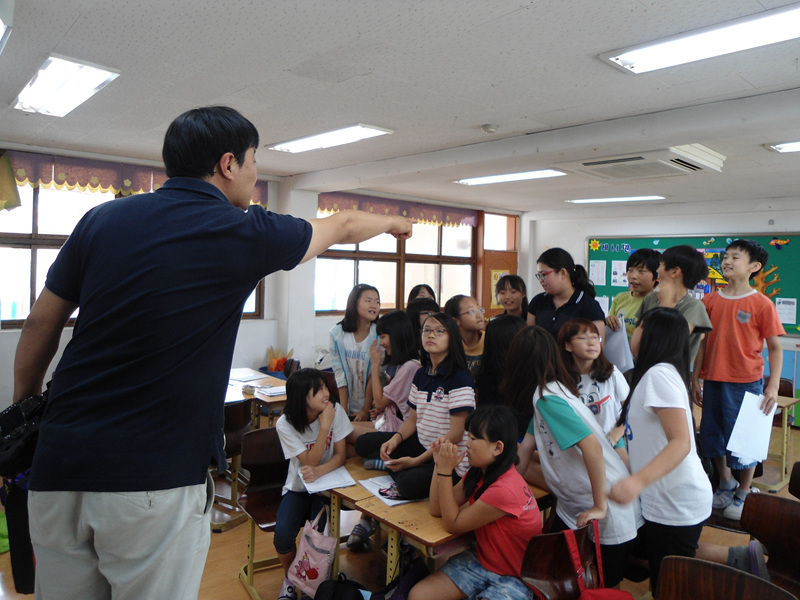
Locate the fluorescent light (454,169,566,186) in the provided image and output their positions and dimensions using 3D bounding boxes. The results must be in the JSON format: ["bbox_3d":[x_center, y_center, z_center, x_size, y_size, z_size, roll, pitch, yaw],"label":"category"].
[{"bbox_3d":[1.083,-1.224,6.067,0.310,0.060,1.260,-1,4,-40],"label":"fluorescent light"}]

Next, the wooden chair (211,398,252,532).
[{"bbox_3d":[-1.203,1.005,3.855,0.460,0.760,0.380,4,4,37],"label":"wooden chair"}]

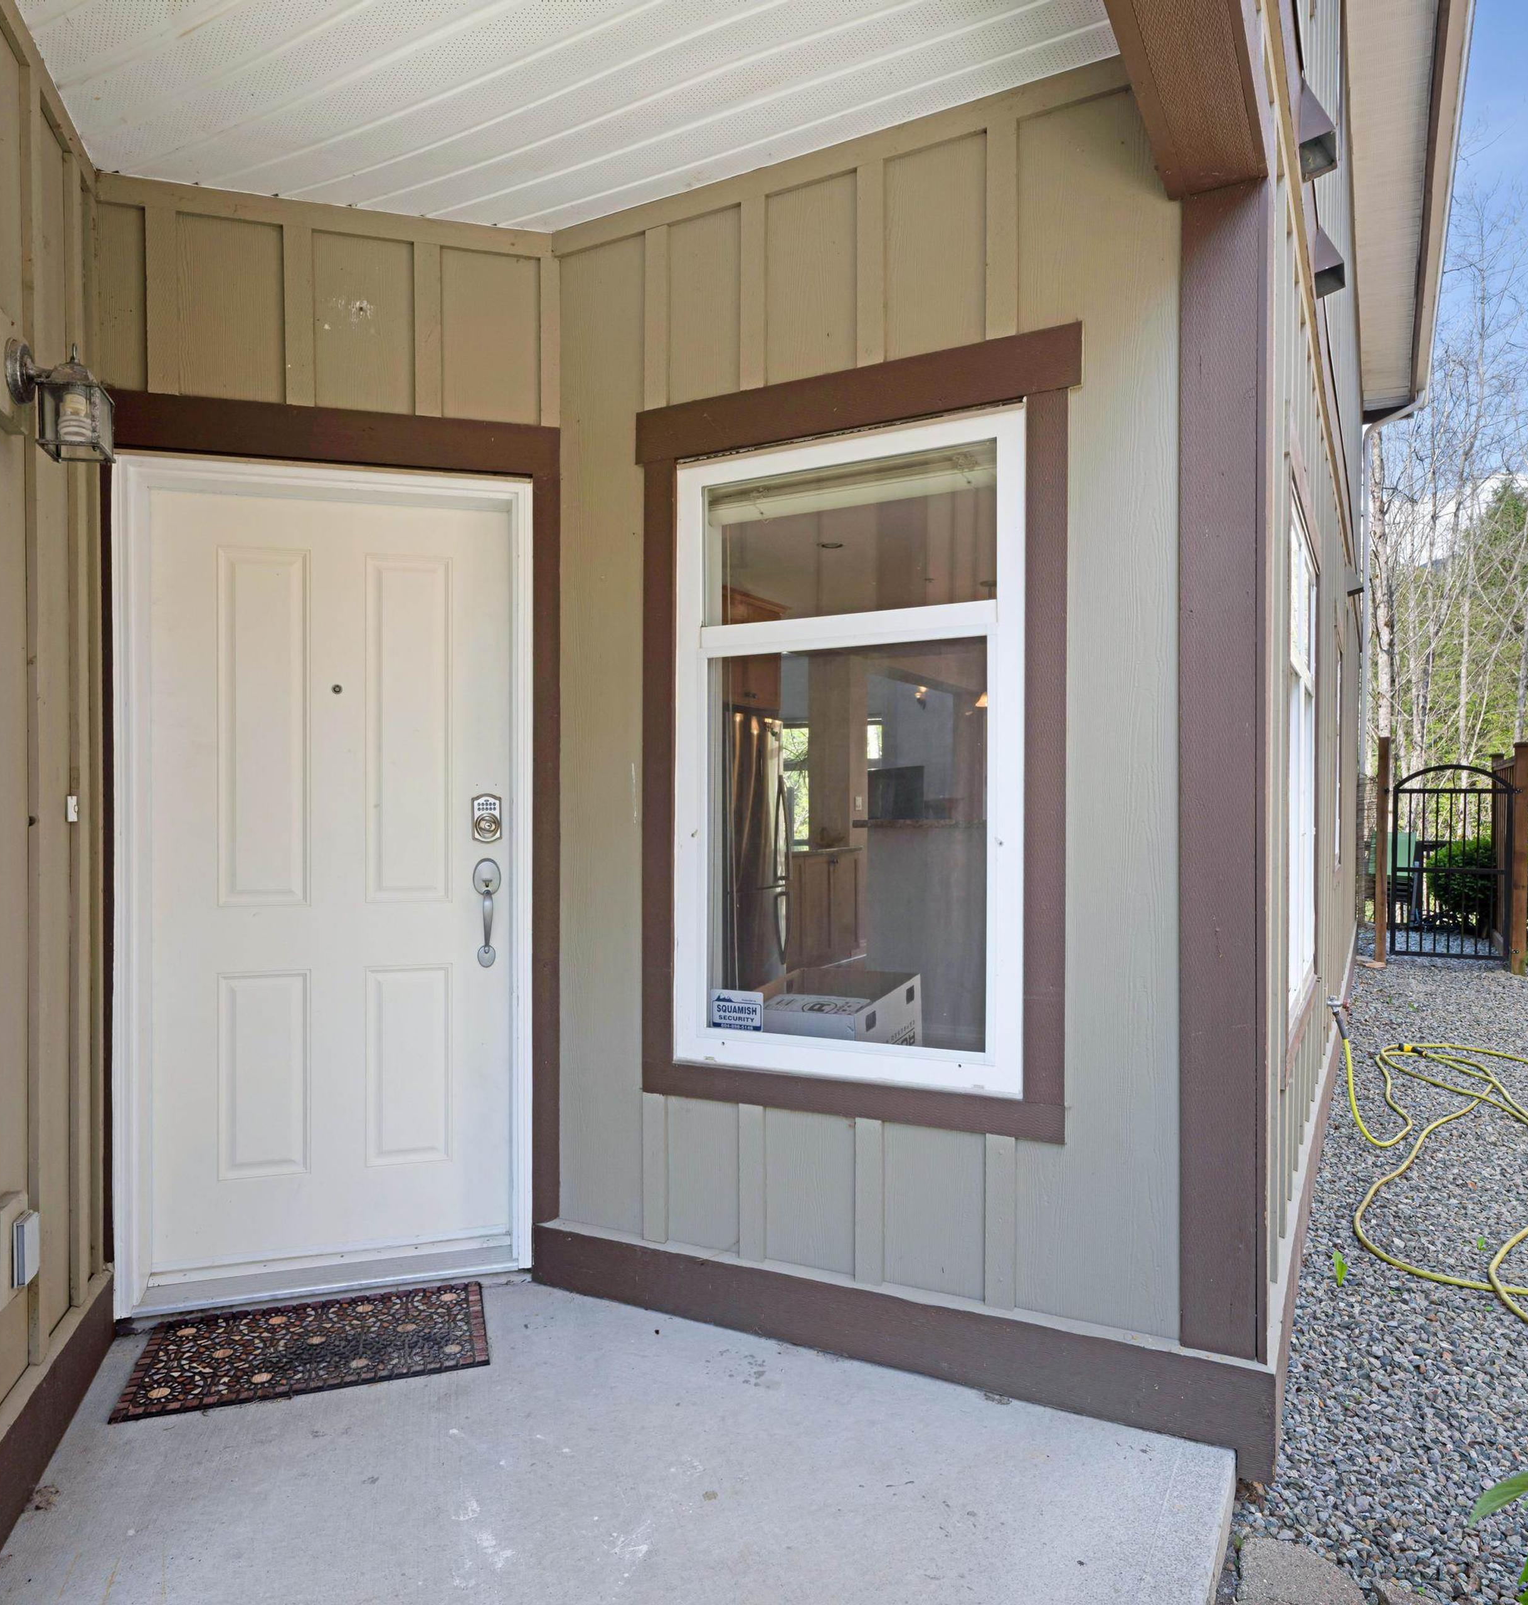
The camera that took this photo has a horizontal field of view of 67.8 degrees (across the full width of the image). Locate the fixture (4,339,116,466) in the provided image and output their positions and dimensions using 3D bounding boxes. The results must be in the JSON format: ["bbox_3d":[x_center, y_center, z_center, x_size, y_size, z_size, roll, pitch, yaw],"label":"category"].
[{"bbox_3d":[-1.374,-0.787,2.216,0.175,0.220,0.125,0,0,-16],"label":"fixture"}]

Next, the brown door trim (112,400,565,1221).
[{"bbox_3d":[-1.089,0.063,2.960,1.110,2.150,0.060,0,0,-16],"label":"brown door trim"}]

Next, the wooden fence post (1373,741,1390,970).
[{"bbox_3d":[5.224,0.410,9.600,0.090,1.920,0.090,0,0,28],"label":"wooden fence post"}]

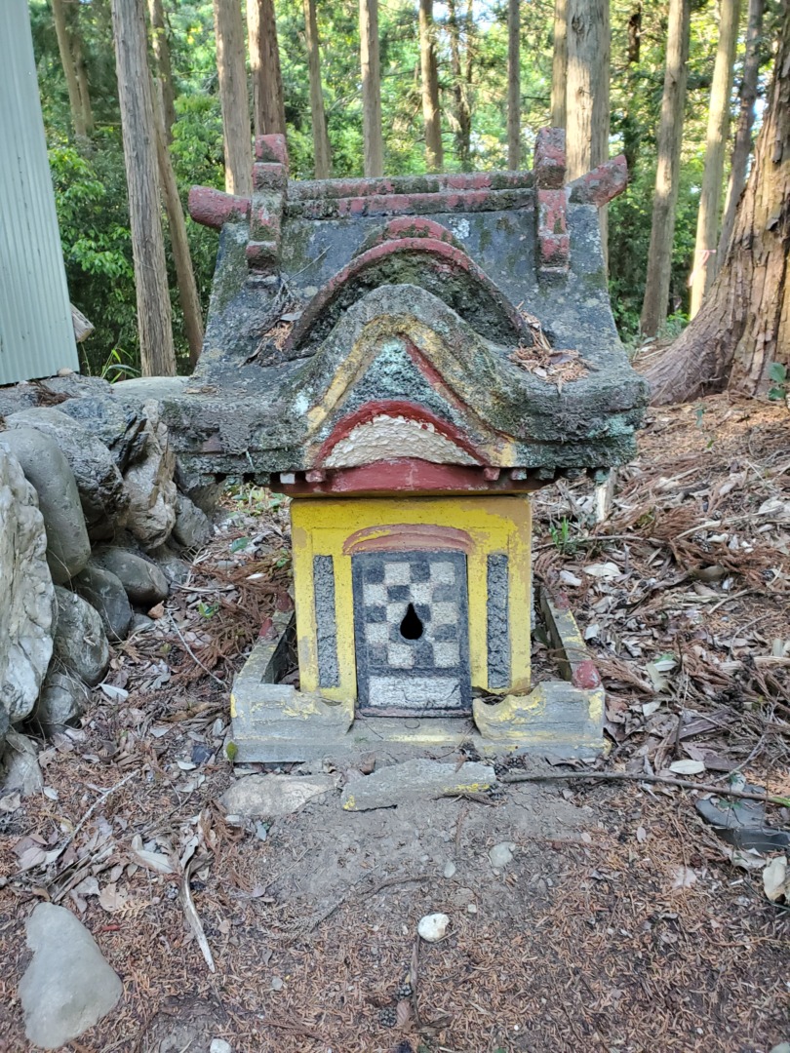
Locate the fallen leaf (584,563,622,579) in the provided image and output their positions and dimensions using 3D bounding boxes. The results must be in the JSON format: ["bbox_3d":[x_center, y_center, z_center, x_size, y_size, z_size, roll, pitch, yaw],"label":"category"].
[{"bbox_3d":[0.771,0.155,2.938,0.114,0.020,0.068,-5,35,-8],"label":"fallen leaf"}]

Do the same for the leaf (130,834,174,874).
[{"bbox_3d":[-0.497,0.665,1.617,0.127,0.020,0.031,16,29,32],"label":"leaf"}]

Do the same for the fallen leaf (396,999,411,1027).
[{"bbox_3d":[0.014,0.778,1.274,0.019,0.010,0.048,0,12,1],"label":"fallen leaf"}]

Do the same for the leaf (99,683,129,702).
[{"bbox_3d":[-0.827,0.478,2.327,0.122,0.015,0.038,17,32,29],"label":"leaf"}]

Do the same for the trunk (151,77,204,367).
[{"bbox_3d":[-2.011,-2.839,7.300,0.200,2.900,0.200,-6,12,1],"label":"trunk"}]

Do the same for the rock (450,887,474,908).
[{"bbox_3d":[0.131,0.703,1.502,0.040,0.018,0.037,0,12,0],"label":"rock"}]

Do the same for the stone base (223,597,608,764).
[{"bbox_3d":[0.089,0.391,2.408,0.949,0.235,0.867,1,13,4],"label":"stone base"}]

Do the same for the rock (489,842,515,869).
[{"bbox_3d":[0.218,0.672,1.621,0.051,0.025,0.047,0,12,0],"label":"rock"}]

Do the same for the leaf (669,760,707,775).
[{"bbox_3d":[0.707,0.574,1.904,0.089,0.014,0.051,-2,21,-6],"label":"leaf"}]

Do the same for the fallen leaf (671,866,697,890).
[{"bbox_3d":[0.562,0.677,1.535,0.044,0.012,0.067,3,13,13],"label":"fallen leaf"}]

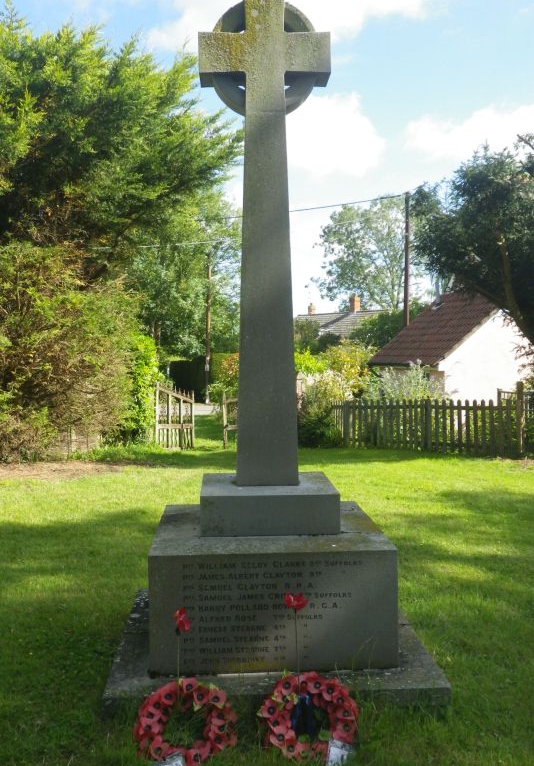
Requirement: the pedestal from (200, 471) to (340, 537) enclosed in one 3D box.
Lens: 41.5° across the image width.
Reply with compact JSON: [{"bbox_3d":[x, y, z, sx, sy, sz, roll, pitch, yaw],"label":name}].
[{"bbox_3d":[0.002,0.653,3.874,0.705,0.202,0.642,-1,2,-3],"label":"pedestal"}]

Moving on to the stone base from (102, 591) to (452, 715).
[{"bbox_3d":[0.007,1.400,3.901,1.555,0.108,1.523,-1,2,-3],"label":"stone base"}]

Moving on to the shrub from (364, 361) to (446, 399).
[{"bbox_3d":[2.671,0.319,13.600,1.550,1.550,1.300,0,2,0],"label":"shrub"}]

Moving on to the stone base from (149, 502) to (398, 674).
[{"bbox_3d":[0.005,1.057,3.889,1.180,0.578,1.121,-1,2,-3],"label":"stone base"}]

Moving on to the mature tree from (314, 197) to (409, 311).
[{"bbox_3d":[9.146,-8.586,60.000,10.500,16.000,10.500,0,2,0],"label":"mature tree"}]

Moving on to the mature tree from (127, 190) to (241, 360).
[{"bbox_3d":[-3.434,-3.522,28.000,5.800,8.300,5.800,0,2,0],"label":"mature tree"}]

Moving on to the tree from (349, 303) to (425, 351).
[{"bbox_3d":[5.559,-1.723,32.000,3.900,4.300,3.800,0,2,0],"label":"tree"}]

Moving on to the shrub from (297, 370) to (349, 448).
[{"bbox_3d":[0.994,0.399,13.100,1.150,1.450,1.100,0,2,0],"label":"shrub"}]

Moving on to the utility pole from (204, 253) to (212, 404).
[{"bbox_3d":[-2.115,-2.092,25.500,0.190,5.600,0.190,0,2,0],"label":"utility pole"}]

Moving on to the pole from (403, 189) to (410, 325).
[{"bbox_3d":[5.044,-3.192,25.500,0.190,7.700,0.190,0,2,0],"label":"pole"}]

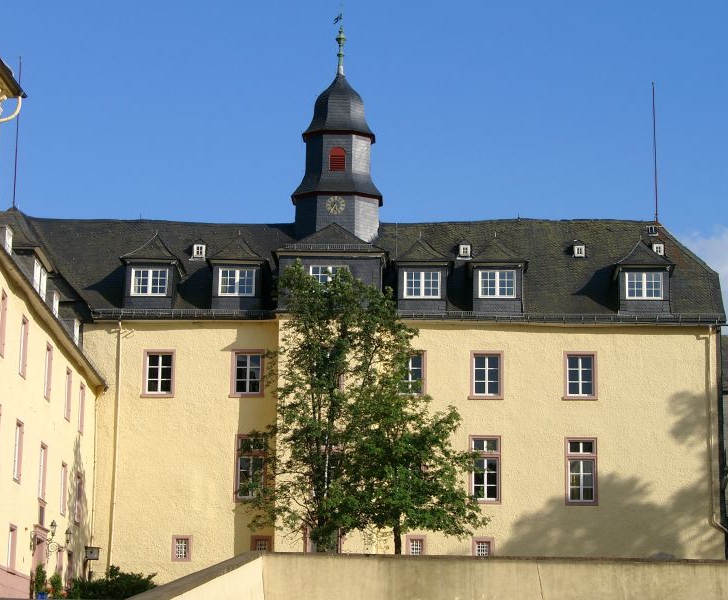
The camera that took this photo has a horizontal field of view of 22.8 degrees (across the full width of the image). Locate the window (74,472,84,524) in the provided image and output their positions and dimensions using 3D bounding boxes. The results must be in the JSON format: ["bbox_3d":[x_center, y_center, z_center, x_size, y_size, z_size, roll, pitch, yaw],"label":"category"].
[{"bbox_3d":[-11.541,8.032,72.470,0.250,2.070,1.300,1,-13,0],"label":"window"}]

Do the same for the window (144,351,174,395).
[{"bbox_3d":[-8.698,3.155,76.770,1.366,2.053,0.250,0,-13,2],"label":"window"}]

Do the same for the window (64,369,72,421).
[{"bbox_3d":[-10.973,3.492,66.498,0.200,1.920,1.120,0,-13,0],"label":"window"}]

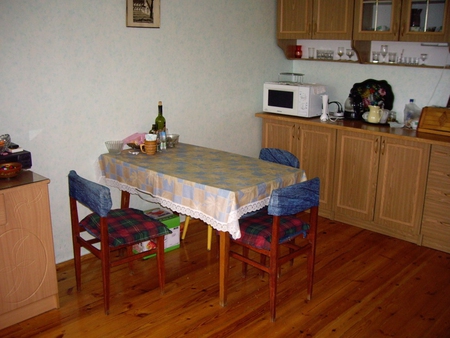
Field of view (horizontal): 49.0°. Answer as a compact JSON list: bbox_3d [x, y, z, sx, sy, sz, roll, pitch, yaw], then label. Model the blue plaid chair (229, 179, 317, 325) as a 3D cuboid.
[{"bbox_3d":[0.266,0.422,2.968,0.440,0.780,0.450,-13,20,-43],"label":"blue plaid chair"}]

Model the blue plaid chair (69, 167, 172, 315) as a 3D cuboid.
[{"bbox_3d":[-0.615,0.399,2.991,0.460,0.780,0.450,-11,19,-40],"label":"blue plaid chair"}]

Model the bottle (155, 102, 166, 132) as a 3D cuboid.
[{"bbox_3d":[-0.482,-0.338,3.713,0.077,0.339,0.077,1,15,0],"label":"bottle"}]

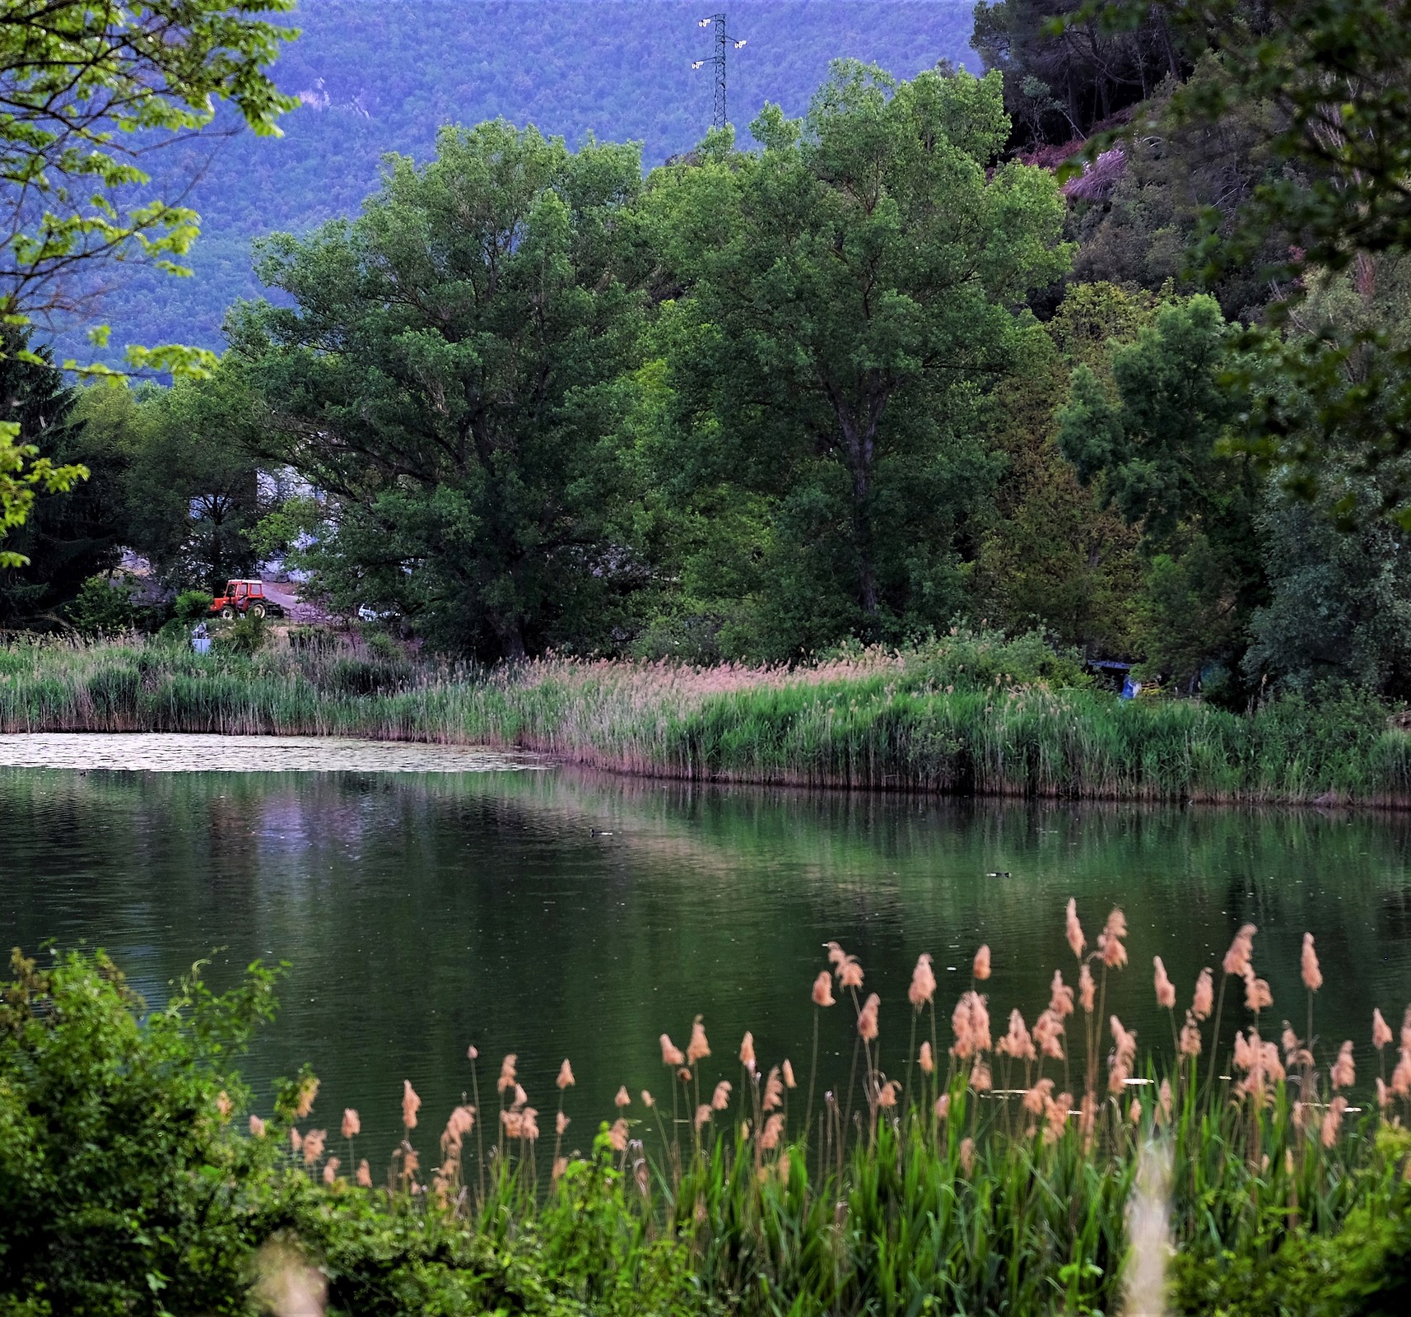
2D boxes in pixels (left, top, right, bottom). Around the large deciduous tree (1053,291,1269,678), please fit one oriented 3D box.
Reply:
[{"bbox_3d":[17.934,-6.364,197.000,8.282,16.016,8.500,0,1,0],"label":"large deciduous tree"}]

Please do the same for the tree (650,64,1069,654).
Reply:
[{"bbox_3d":[7.264,-13.548,235.000,19.686,28.839,18.000,0,1,0],"label":"tree"}]

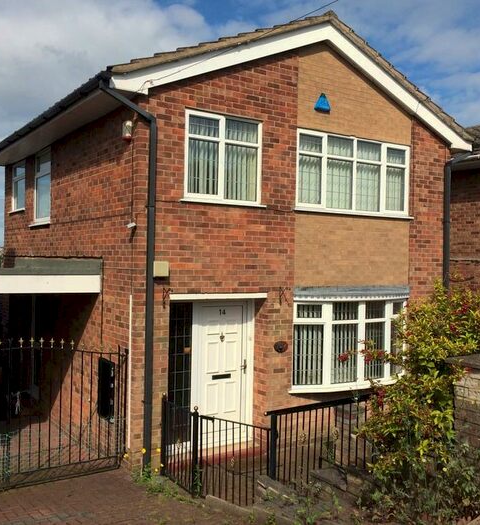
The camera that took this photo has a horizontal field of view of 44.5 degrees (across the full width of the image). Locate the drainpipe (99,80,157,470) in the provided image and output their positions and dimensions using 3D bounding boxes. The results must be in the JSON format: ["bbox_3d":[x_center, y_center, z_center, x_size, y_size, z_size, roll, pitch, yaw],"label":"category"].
[{"bbox_3d":[-1.310,0.250,6.846,0.740,4.610,0.110,1,1,-34],"label":"drainpipe"}]

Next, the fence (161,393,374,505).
[{"bbox_3d":[0.152,1.914,6.312,0.930,1.470,2.640,1,1,-34],"label":"fence"}]

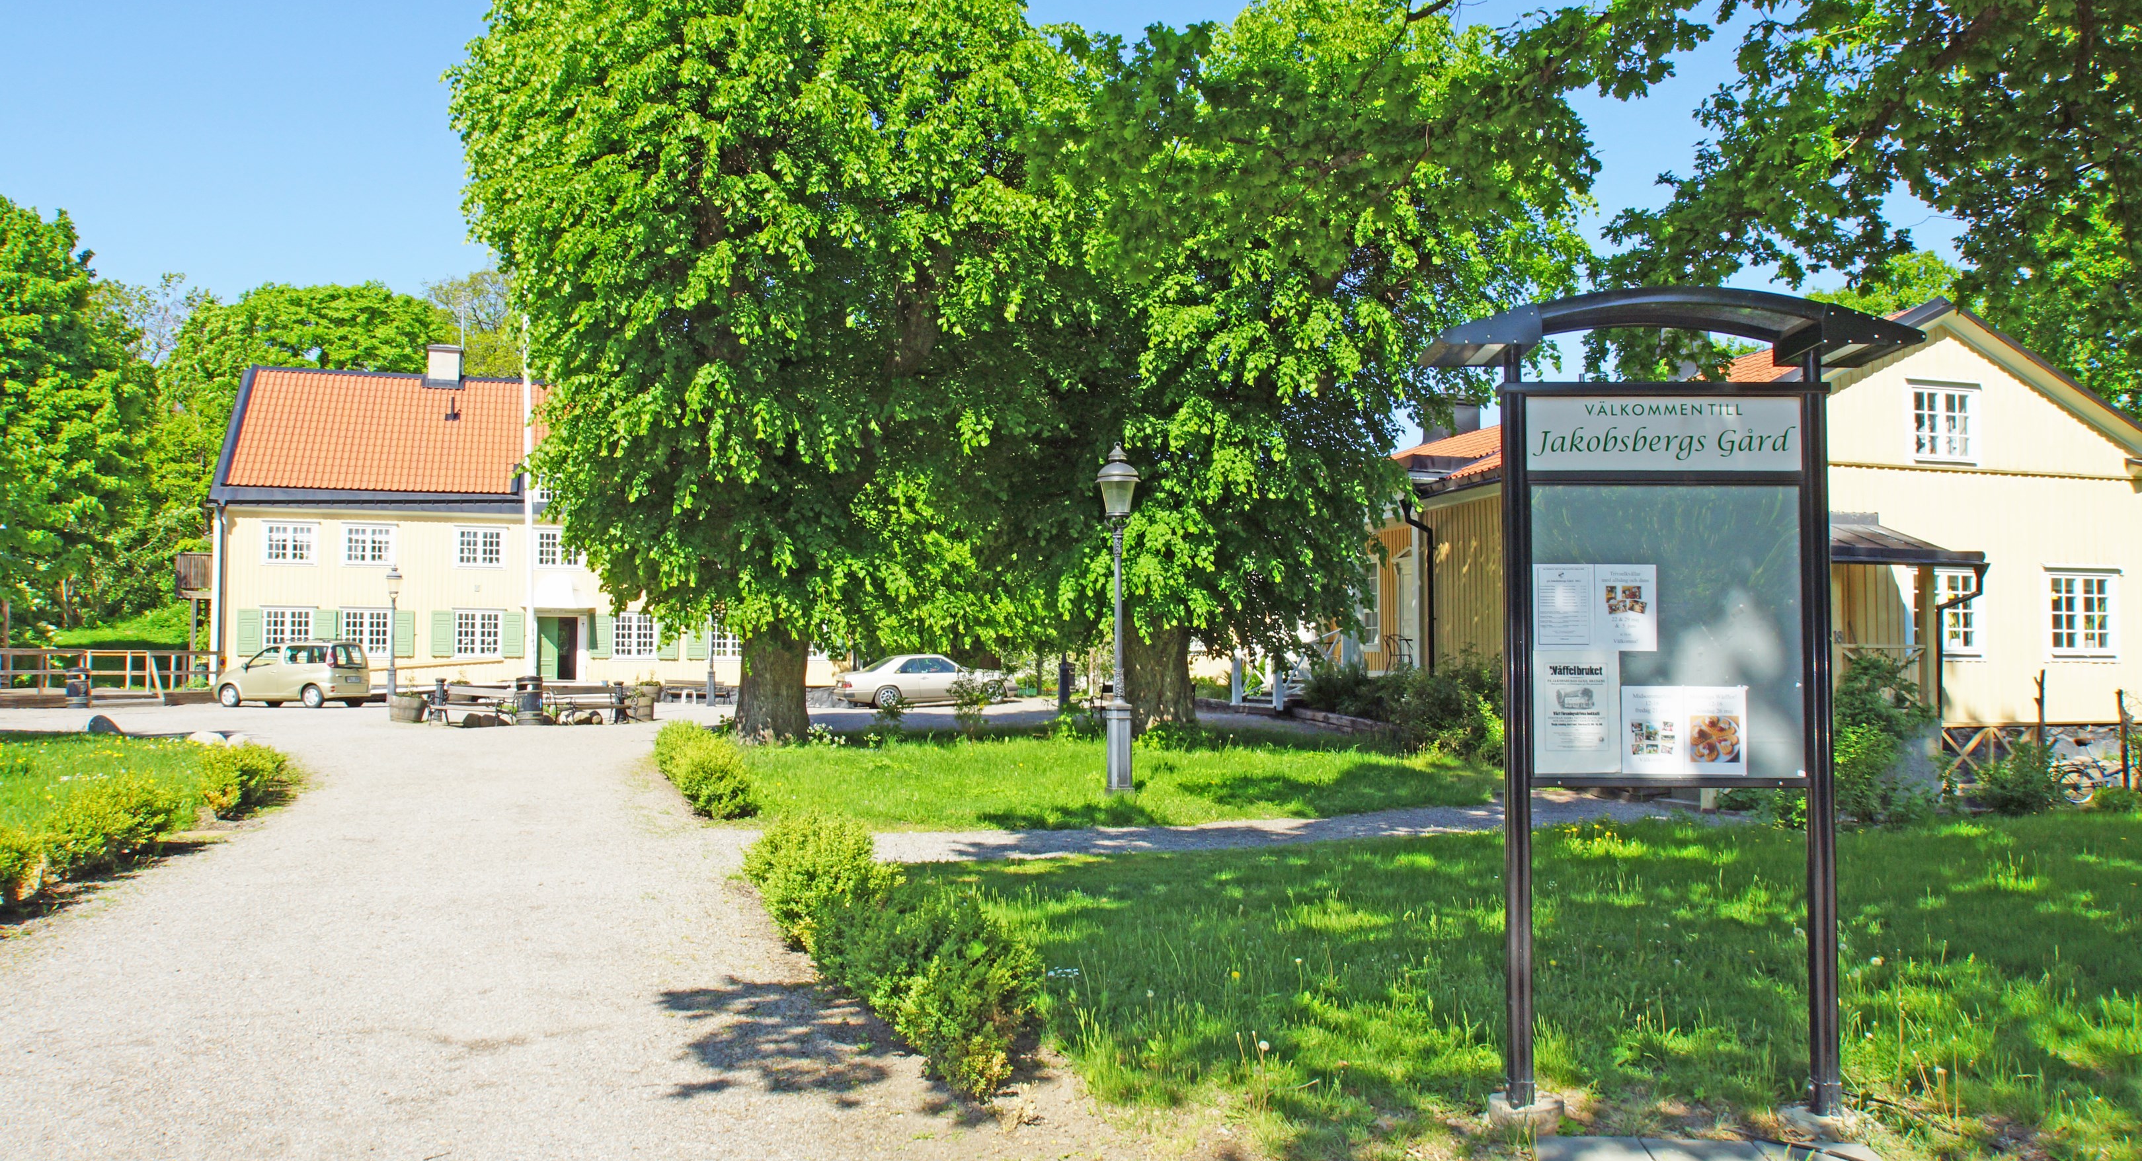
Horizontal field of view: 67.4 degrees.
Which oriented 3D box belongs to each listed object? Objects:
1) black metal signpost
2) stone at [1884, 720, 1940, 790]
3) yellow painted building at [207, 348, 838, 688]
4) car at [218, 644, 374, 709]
[{"bbox_3d":[2.009,0.449,5.446,1.570,2.750,0.530,0,-3,4],"label":"black metal signpost"},{"bbox_3d":[11.250,2.445,21.414,0.800,1.050,0.600,1,-3,-17],"label":"stone"},{"bbox_3d":[-17.740,-1.850,55.442,19.451,11.500,11.200,1,-3,-17],"label":"yellow painted building"},{"bbox_3d":[-20.055,2.409,41.332,3.860,1.700,1.690,-1,-3,15],"label":"car"}]

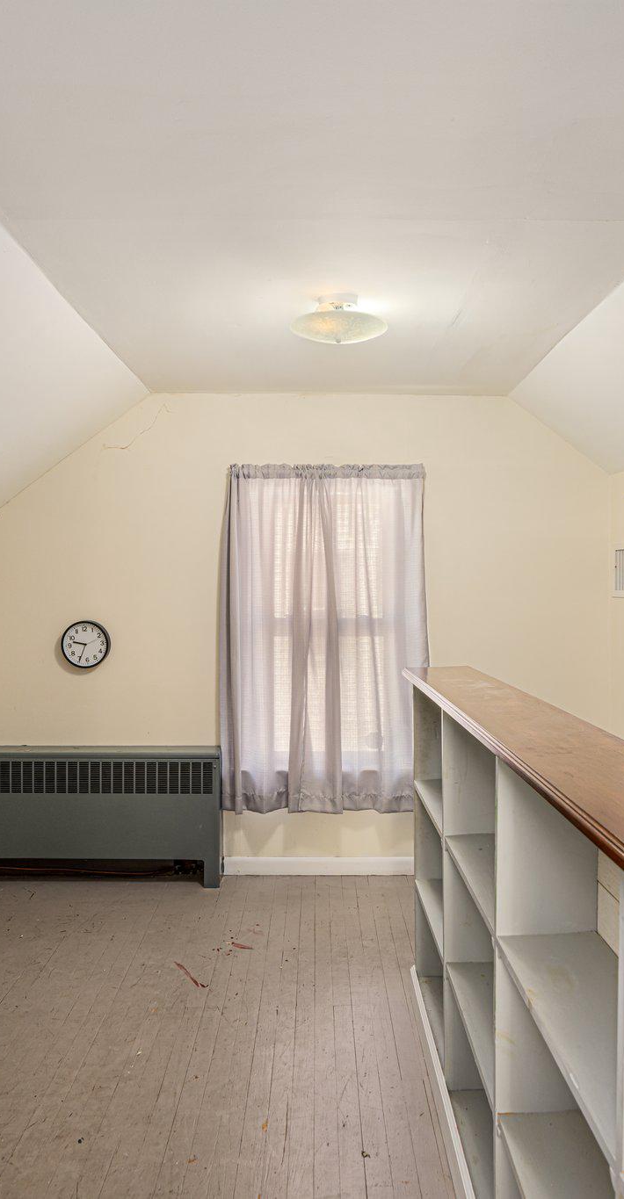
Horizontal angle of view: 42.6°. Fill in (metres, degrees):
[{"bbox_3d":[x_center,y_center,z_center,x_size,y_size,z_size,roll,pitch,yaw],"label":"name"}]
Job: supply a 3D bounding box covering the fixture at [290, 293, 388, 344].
[{"bbox_3d":[0.085,-0.885,2.550,0.312,0.133,0.312,0,1,0],"label":"fixture"}]

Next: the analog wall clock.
[{"bbox_3d":[-1.061,0.212,3.765,0.222,0.222,0.042,0,1,0],"label":"analog wall clock"}]

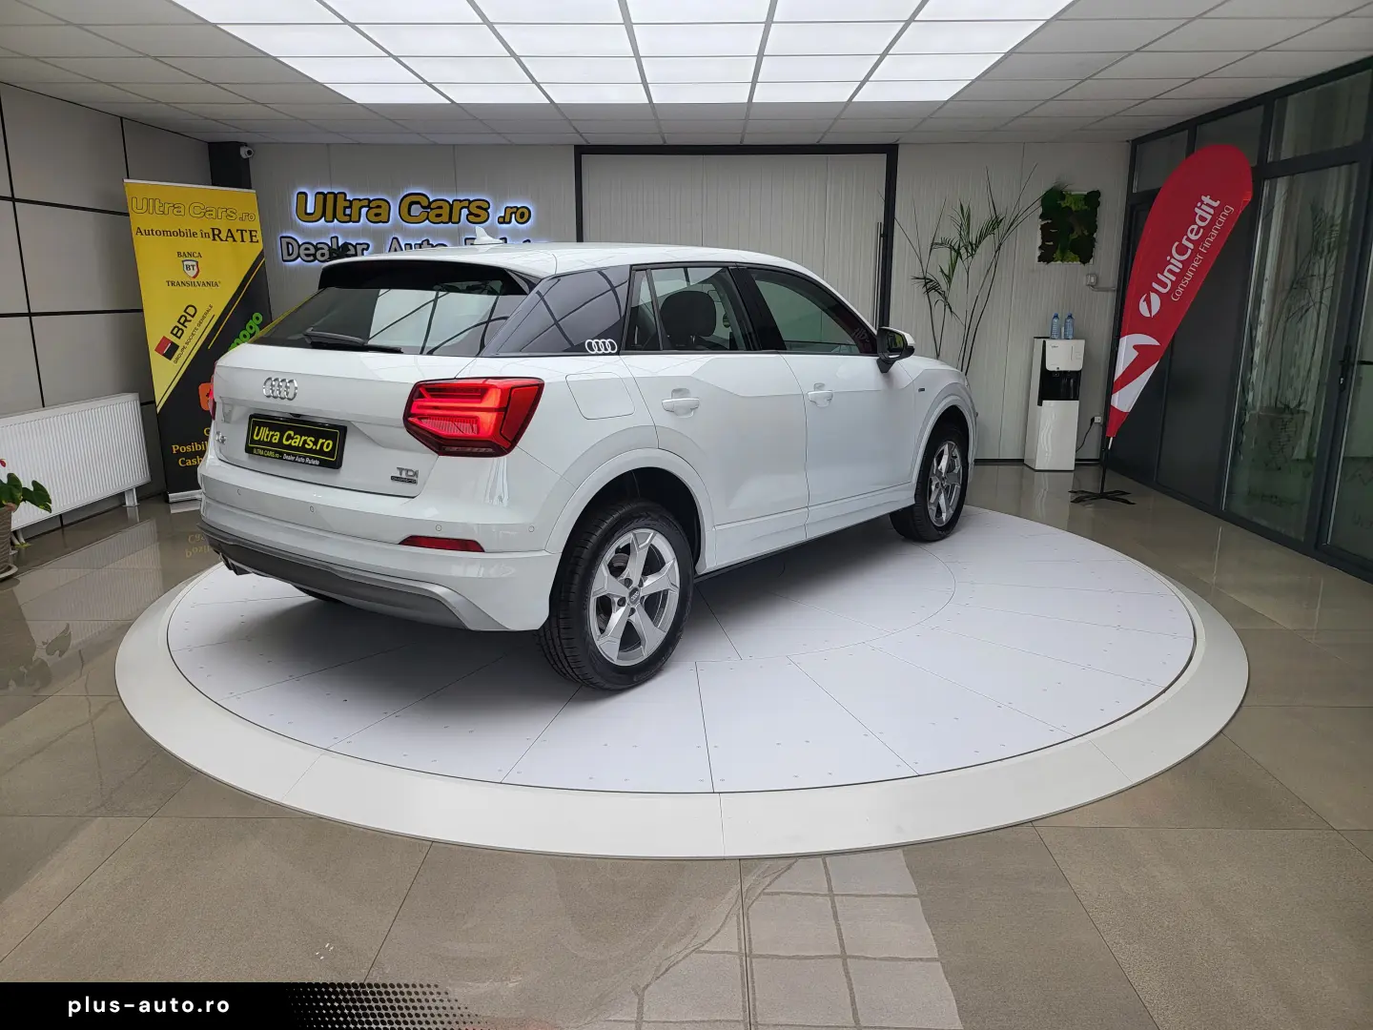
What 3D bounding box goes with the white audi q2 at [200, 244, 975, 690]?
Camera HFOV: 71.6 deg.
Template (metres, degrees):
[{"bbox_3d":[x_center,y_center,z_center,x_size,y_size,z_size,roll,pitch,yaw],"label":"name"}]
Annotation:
[{"bbox_3d":[-0.037,-0.490,4.667,1.830,1.510,4.190,10,16,37],"label":"white audi q2"}]

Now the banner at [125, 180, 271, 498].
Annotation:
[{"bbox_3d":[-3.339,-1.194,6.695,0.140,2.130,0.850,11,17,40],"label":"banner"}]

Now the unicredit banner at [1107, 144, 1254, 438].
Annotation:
[{"bbox_3d":[3.231,-1.413,6.300,0.080,1.910,0.840,-7,15,-29],"label":"unicredit banner"}]

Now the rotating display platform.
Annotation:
[{"bbox_3d":[-0.016,0.278,4.876,5.037,0.088,5.037,0,13,0],"label":"rotating display platform"}]

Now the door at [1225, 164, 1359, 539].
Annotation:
[{"bbox_3d":[3.502,-0.927,5.572,0.070,2.090,0.910,0,13,1],"label":"door"}]

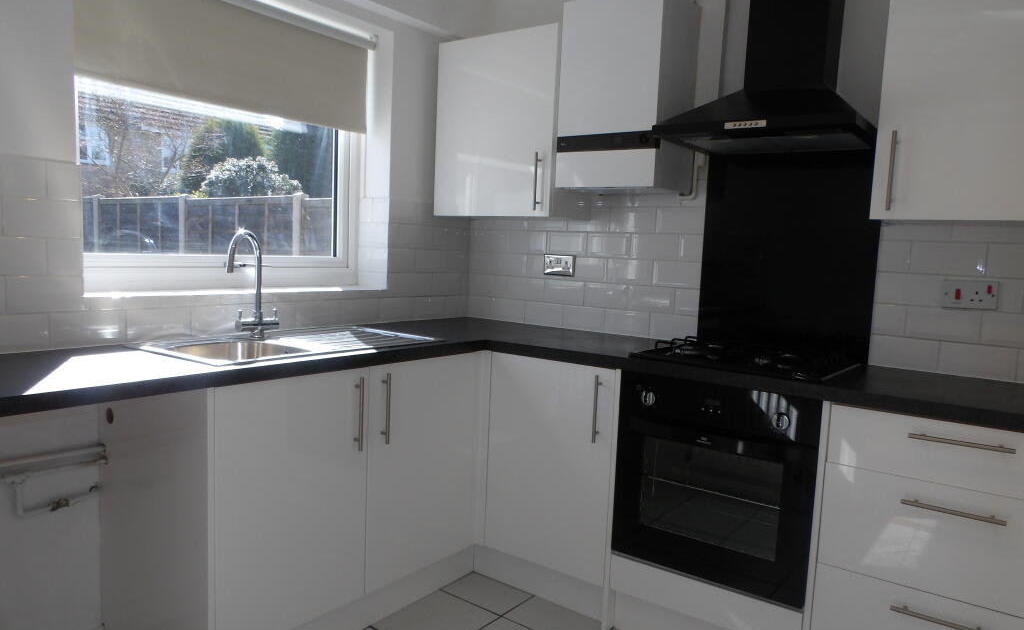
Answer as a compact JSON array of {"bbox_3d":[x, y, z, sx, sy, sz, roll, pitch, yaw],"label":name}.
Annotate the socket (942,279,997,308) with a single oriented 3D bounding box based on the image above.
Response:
[{"bbox_3d":[1.396,-0.059,2.165,0.146,0.086,0.012,6,7,36],"label":"socket"}]

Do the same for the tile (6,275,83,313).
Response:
[{"bbox_3d":[-1.254,-0.055,1.918,0.010,0.100,0.194,6,7,36],"label":"tile"}]

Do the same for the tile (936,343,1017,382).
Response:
[{"bbox_3d":[1.418,0.140,2.163,0.199,0.100,0.010,6,7,36],"label":"tile"}]

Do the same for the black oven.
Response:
[{"bbox_3d":[0.722,0.477,2.274,0.597,0.588,0.555,6,6,37],"label":"black oven"}]

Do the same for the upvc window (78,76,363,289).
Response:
[{"bbox_3d":[-0.992,-0.605,2.512,0.075,1.020,1.160,6,7,36],"label":"upvc window"}]

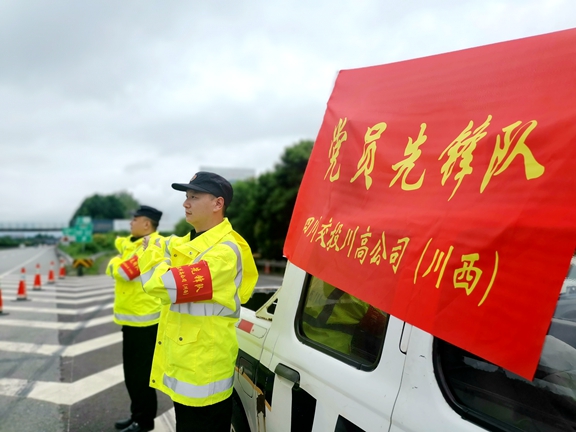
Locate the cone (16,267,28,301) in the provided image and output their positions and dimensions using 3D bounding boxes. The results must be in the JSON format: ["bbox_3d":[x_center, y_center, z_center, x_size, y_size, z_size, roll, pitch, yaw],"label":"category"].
[{"bbox_3d":[-6.884,1.776,11.650,0.350,0.820,0.350,2,-4,-30],"label":"cone"}]

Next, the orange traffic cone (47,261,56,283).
[{"bbox_3d":[-8.527,2.037,16.200,0.360,0.820,0.360,2,-4,-30],"label":"orange traffic cone"}]

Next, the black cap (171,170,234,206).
[{"bbox_3d":[-0.395,-0.126,2.050,0.275,0.140,0.190,10,-8,-25],"label":"black cap"}]

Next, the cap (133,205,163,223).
[{"bbox_3d":[-1.098,-0.019,3.500,0.260,0.130,0.190,8,-6,-21],"label":"cap"}]

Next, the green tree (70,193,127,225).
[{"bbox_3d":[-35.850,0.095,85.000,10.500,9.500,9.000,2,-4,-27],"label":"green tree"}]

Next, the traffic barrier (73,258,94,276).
[{"bbox_3d":[-9.194,2.315,20.200,0.930,0.800,0.300,2,-4,-27],"label":"traffic barrier"}]

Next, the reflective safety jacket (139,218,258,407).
[{"bbox_3d":[-0.410,0.406,2.060,0.460,0.810,0.570,2,-4,-34],"label":"reflective safety jacket"}]

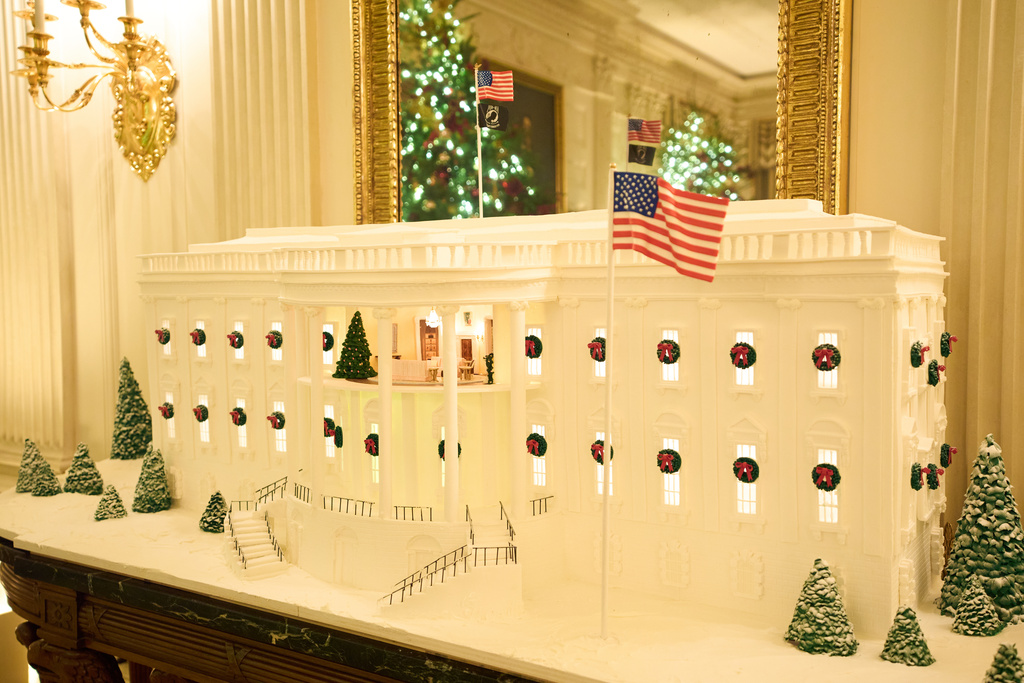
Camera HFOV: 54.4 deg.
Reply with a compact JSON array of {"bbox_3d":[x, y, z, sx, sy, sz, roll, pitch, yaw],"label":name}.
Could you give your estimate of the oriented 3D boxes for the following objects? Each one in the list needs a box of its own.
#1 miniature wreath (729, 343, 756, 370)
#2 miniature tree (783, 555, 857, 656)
[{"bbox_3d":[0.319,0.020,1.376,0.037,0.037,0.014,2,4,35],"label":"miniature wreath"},{"bbox_3d":[0.400,0.337,1.288,0.092,0.111,0.092,2,4,35],"label":"miniature tree"}]

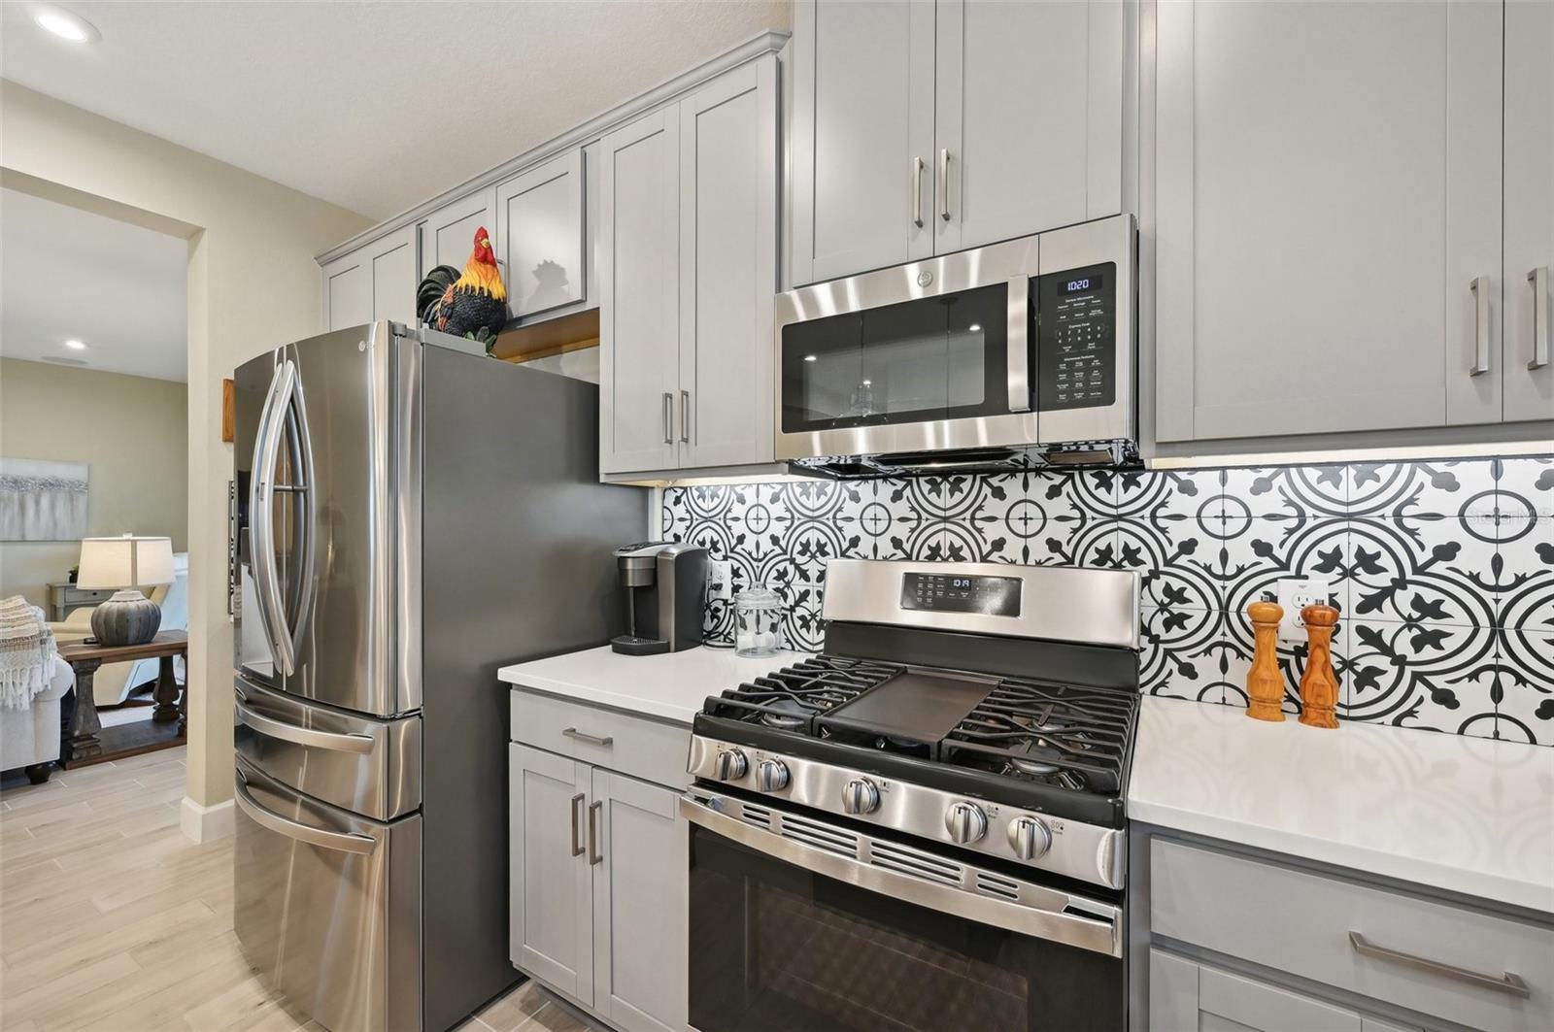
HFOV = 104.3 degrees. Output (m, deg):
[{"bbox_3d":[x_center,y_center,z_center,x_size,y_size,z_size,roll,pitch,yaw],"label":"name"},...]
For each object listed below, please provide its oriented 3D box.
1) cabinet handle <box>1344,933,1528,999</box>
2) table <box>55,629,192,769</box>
[{"bbox_3d":[0.785,0.534,0.720,0.143,0.011,0.035,0,-1,32],"label":"cabinet handle"},{"bbox_3d":[-3.871,1.056,3.612,0.550,0.608,0.575,0,-1,32],"label":"table"}]

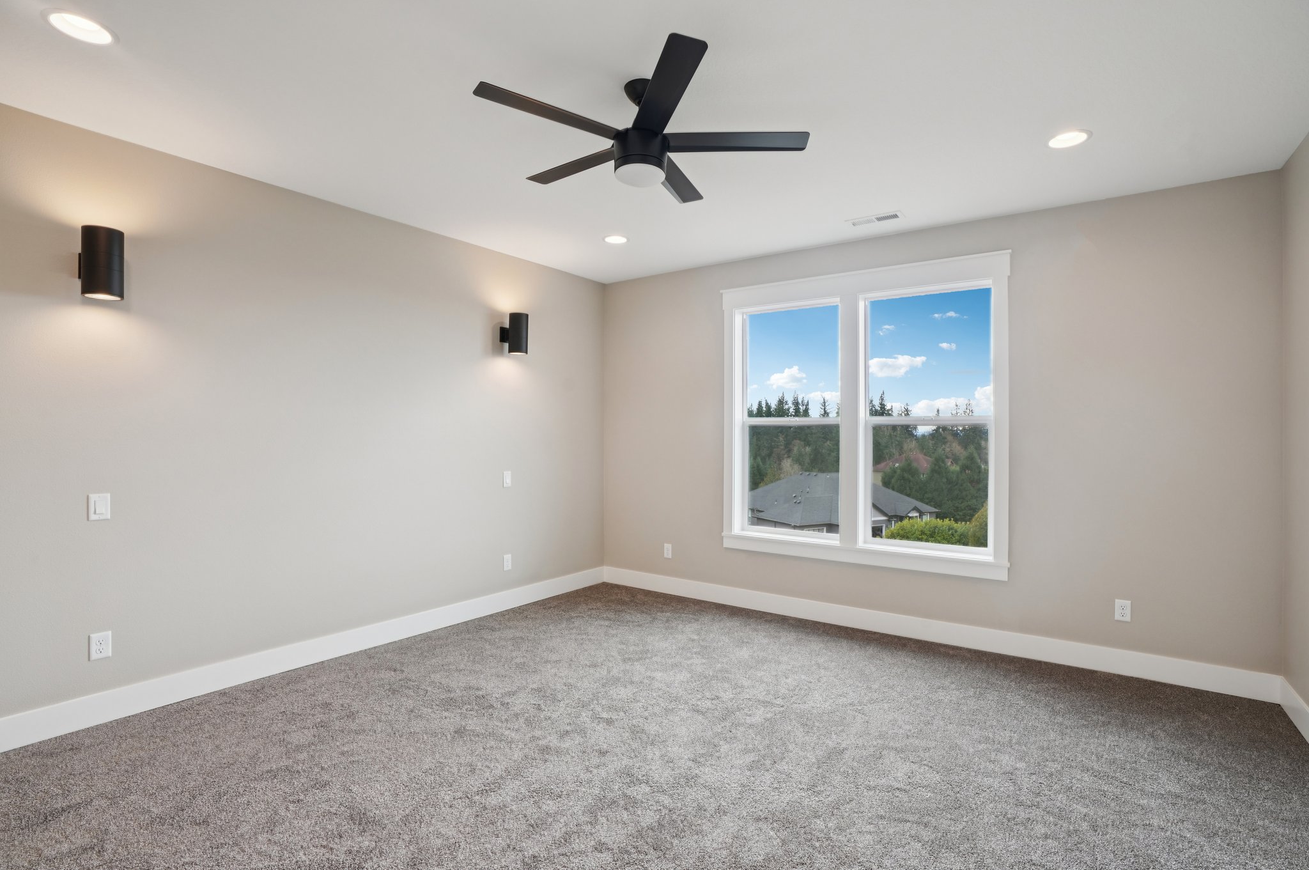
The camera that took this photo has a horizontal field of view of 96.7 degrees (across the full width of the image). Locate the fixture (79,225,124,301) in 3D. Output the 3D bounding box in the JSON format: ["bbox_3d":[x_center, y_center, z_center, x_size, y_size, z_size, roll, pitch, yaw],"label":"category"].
[{"bbox_3d":[-2.496,-0.766,2.626,0.214,0.304,0.136,0,0,39],"label":"fixture"}]

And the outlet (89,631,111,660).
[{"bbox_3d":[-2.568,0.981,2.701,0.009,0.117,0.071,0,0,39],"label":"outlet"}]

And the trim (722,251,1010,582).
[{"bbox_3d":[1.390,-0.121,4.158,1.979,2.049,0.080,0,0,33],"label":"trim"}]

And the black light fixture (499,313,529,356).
[{"bbox_3d":[-1.056,-0.762,4.422,0.214,0.304,0.136,0,0,39],"label":"black light fixture"}]

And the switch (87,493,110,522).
[{"bbox_3d":[-2.571,0.335,2.696,0.012,0.117,0.071,0,0,39],"label":"switch"}]

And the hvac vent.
[{"bbox_3d":[1.411,-1.369,3.715,0.335,0.014,0.145,0,0,33],"label":"hvac vent"}]

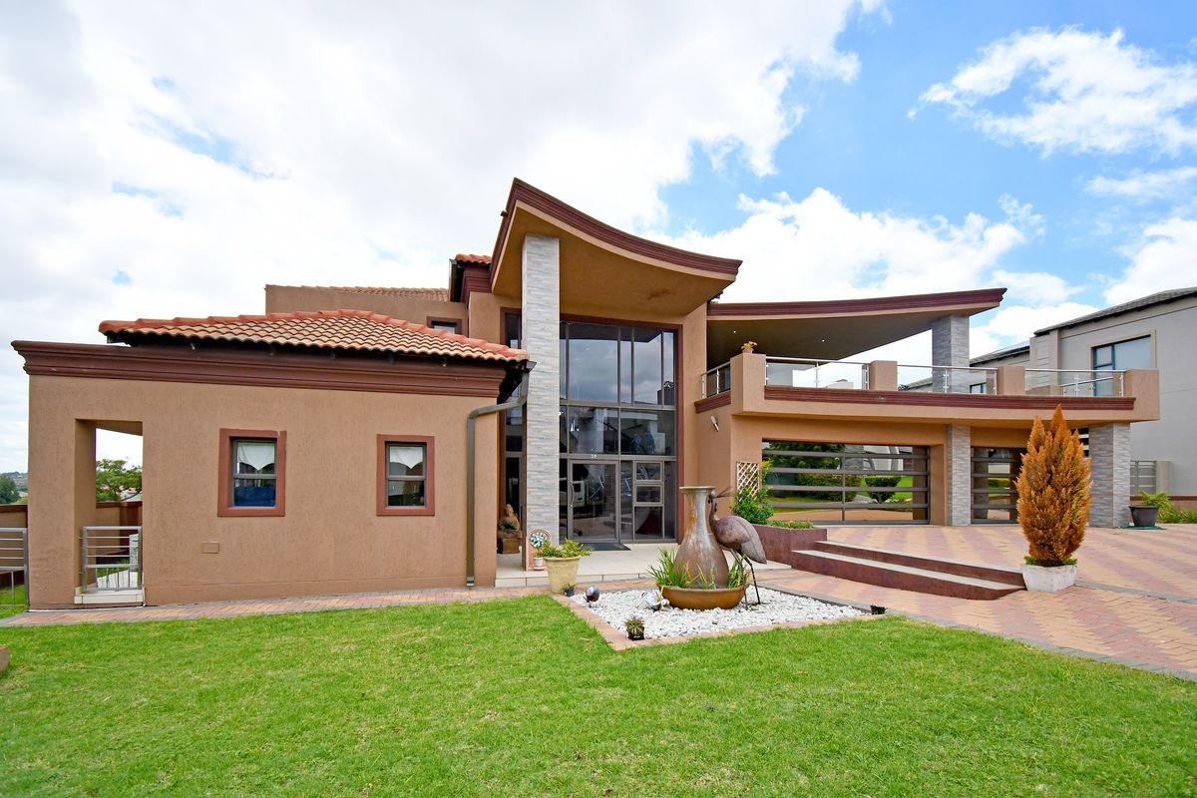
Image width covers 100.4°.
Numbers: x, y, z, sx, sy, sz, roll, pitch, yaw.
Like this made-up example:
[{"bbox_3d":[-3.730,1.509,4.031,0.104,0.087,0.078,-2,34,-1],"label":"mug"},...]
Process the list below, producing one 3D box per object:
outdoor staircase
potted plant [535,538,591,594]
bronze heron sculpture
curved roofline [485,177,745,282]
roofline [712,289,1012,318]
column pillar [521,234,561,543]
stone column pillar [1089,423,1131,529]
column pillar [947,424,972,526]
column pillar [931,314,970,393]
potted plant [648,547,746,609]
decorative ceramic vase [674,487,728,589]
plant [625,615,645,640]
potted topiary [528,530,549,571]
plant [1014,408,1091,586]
[{"bbox_3d":[4.120,2.440,7.170,0.580,0.450,3.400,3,-9,-17],"label":"outdoor staircase"},{"bbox_3d":[-0.518,2.378,7.100,0.710,0.740,0.700,2,-6,-17],"label":"potted plant"},{"bbox_3d":[1.688,1.803,6.050,0.700,1.370,0.320,-2,-6,23],"label":"bronze heron sculpture"},{"bbox_3d":[0.090,-2.480,9.500,3.800,1.300,3.400,2,-6,-17],"label":"curved roofline"},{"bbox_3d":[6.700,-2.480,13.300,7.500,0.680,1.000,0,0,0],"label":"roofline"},{"bbox_3d":[-0.980,0.100,8.370,0.550,5.400,0.550,1,-3,-17],"label":"column pillar"},{"bbox_3d":[13.450,1.990,13.120,0.620,2.690,0.520,0,0,-15],"label":"stone column pillar"},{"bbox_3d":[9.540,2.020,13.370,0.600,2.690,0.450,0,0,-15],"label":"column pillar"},{"bbox_3d":[9.535,-0.980,13.470,0.610,2.380,0.530,0,0,-15],"label":"column pillar"},{"bbox_3d":[1.280,2.270,6.400,1.240,0.740,1.180,0,0,0],"label":"potted plant"},{"bbox_3d":[1.325,1.800,6.400,0.680,1.330,0.680,0,0,0],"label":"decorative ceramic vase"},{"bbox_3d":[0.354,2.226,4.850,0.190,0.245,0.190,0,0,0],"label":"plant"},{"bbox_3d":[-0.975,2.485,8.200,0.380,0.690,0.140,0,-2,-13],"label":"potted topiary"},{"bbox_3d":[5.147,1.124,5.650,0.680,2.060,0.680,2,-6,-17],"label":"plant"}]

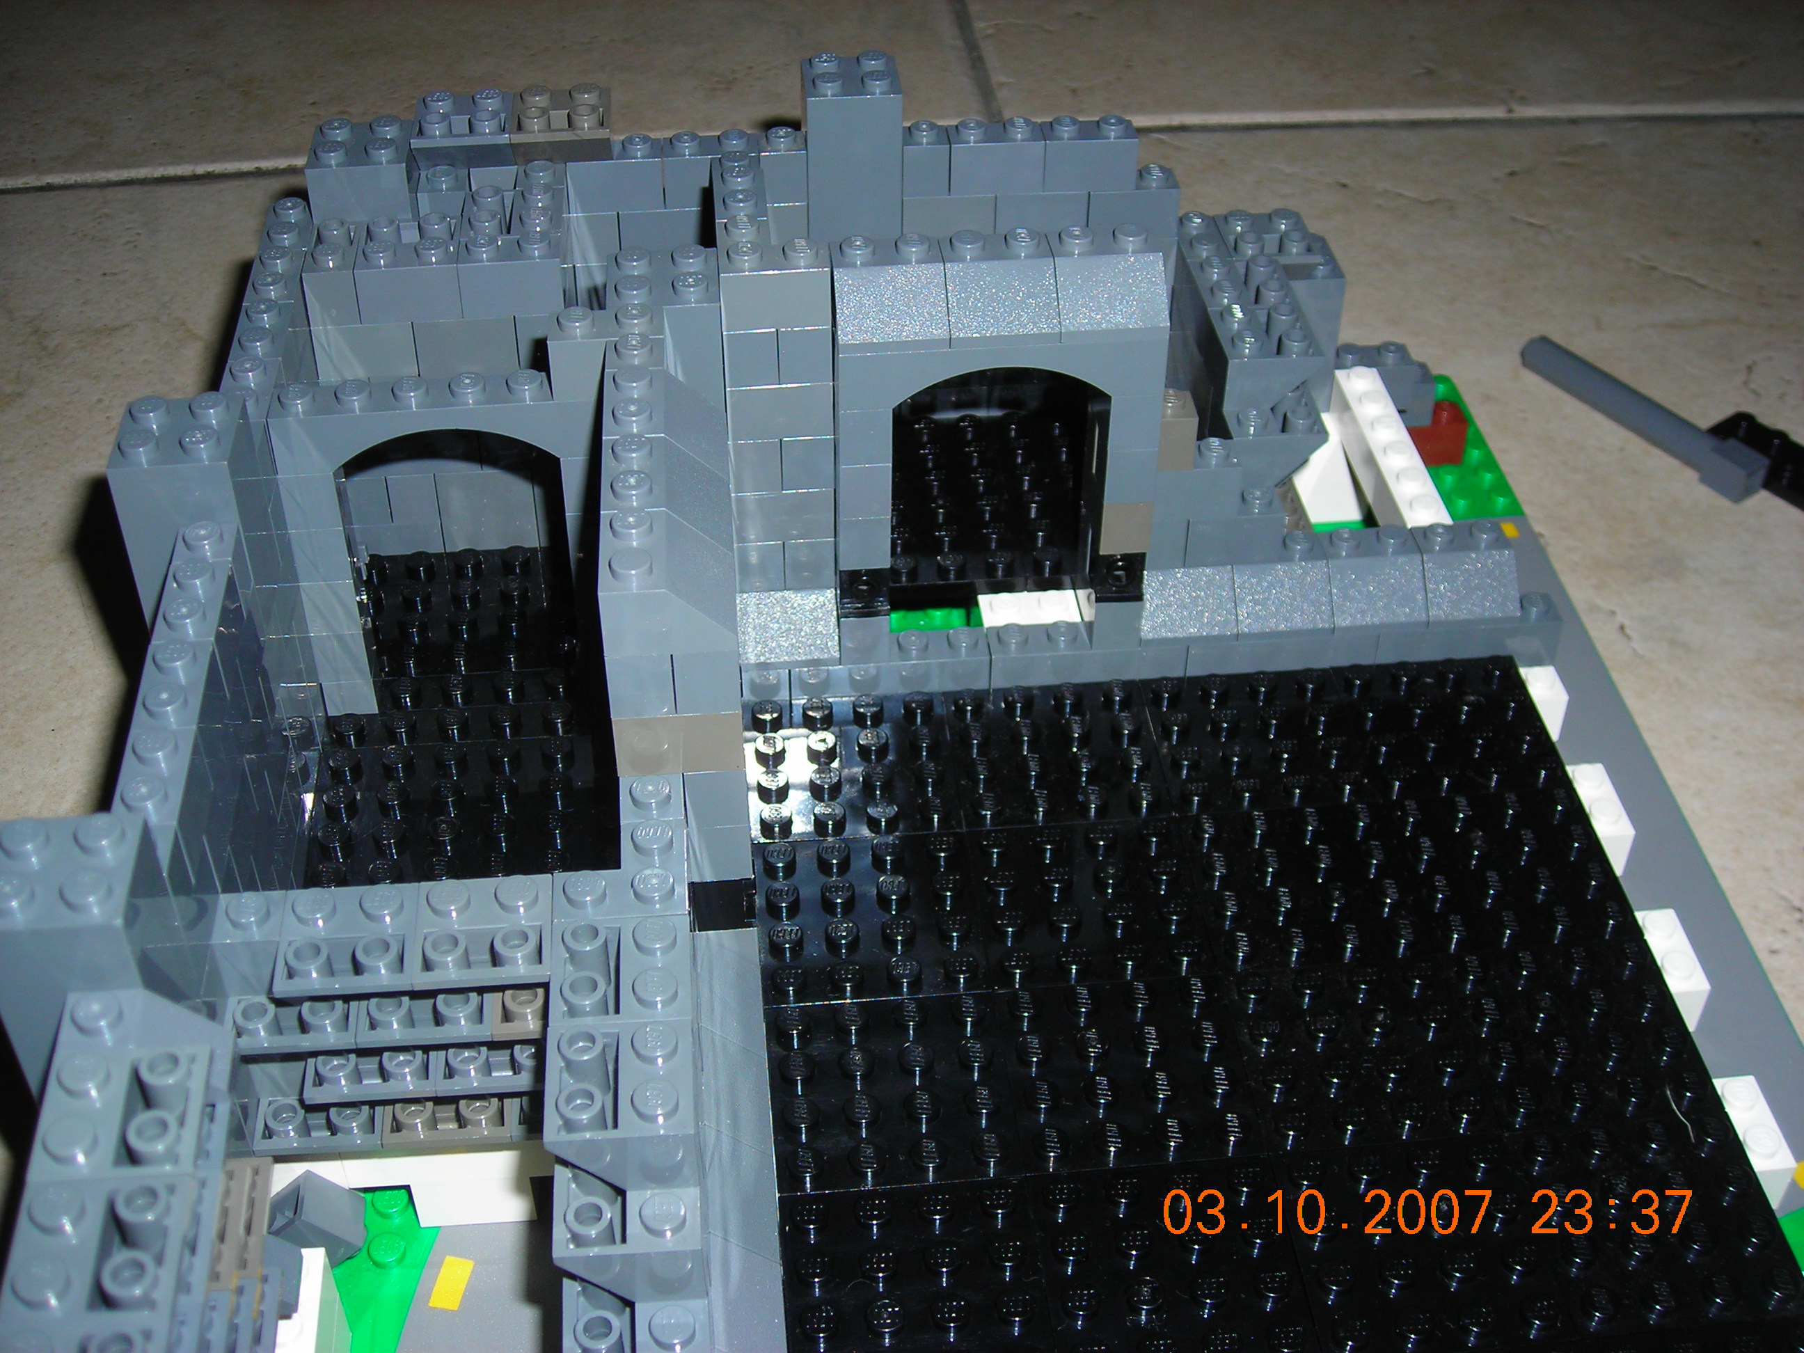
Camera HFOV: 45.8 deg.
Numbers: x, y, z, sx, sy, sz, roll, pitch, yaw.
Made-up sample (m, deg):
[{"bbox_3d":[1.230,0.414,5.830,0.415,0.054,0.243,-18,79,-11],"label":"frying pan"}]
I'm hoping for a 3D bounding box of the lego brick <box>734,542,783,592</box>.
[{"bbox_3d":[-0.023,-0.021,0.337,0.008,0.011,0.009,-4,41,-4],"label":"lego brick"}]

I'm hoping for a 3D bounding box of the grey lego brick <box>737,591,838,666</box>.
[{"bbox_3d":[-0.018,-0.010,0.342,0.016,0.010,0.016,-4,41,-4],"label":"grey lego brick"}]

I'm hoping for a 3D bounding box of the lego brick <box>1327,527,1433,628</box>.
[{"bbox_3d":[0.076,-0.016,0.347,0.016,0.011,0.016,-4,41,-4],"label":"lego brick"}]

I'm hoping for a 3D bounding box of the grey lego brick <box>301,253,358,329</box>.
[{"bbox_3d":[-0.087,-0.063,0.330,0.008,0.011,0.016,-3,40,-5],"label":"grey lego brick"}]

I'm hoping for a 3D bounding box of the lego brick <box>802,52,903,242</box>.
[{"bbox_3d":[-0.008,-0.088,0.359,0.016,0.030,0.016,-3,41,-4],"label":"lego brick"}]

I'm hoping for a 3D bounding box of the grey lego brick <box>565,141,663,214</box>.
[{"bbox_3d":[-0.047,-0.083,0.352,0.016,0.011,0.008,-4,41,-4],"label":"grey lego brick"}]

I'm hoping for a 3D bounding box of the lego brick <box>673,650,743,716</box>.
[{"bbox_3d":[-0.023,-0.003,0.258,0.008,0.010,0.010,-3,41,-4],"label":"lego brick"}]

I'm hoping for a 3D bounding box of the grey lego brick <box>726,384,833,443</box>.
[{"bbox_3d":[-0.018,-0.042,0.318,0.016,0.011,0.009,-4,41,-4],"label":"grey lego brick"}]

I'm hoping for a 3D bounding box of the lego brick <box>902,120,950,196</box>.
[{"bbox_3d":[0.004,-0.087,0.357,0.008,0.011,0.008,-4,41,-4],"label":"lego brick"}]

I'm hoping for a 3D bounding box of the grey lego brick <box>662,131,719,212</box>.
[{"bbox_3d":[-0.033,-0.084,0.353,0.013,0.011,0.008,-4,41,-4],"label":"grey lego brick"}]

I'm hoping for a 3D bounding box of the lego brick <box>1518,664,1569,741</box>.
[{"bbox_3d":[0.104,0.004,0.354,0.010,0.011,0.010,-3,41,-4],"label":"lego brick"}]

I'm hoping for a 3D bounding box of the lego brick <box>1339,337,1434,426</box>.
[{"bbox_3d":[0.090,-0.055,0.405,0.024,0.016,0.008,-3,41,-4],"label":"lego brick"}]

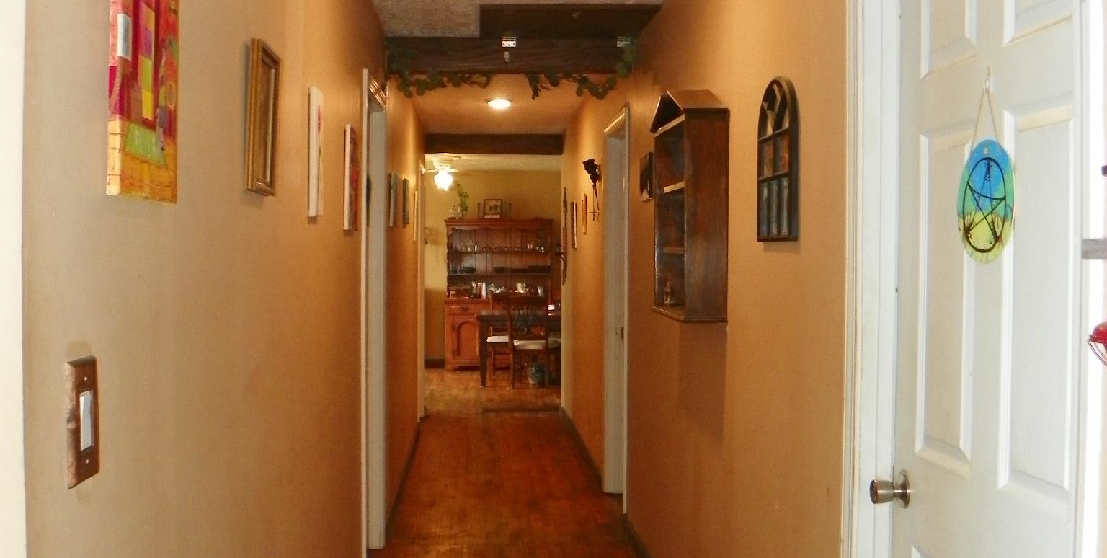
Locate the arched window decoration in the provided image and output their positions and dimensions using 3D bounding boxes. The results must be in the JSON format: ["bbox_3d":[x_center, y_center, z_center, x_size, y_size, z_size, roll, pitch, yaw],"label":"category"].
[{"bbox_3d":[0.569,-0.307,2.830,0.025,0.412,0.300,0,1,-4],"label":"arched window decoration"}]

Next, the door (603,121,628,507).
[{"bbox_3d":[0.380,0.176,6.108,0.120,2.070,0.800,0,2,-4],"label":"door"}]

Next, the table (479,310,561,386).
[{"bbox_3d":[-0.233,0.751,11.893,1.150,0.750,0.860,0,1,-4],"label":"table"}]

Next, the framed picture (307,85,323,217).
[{"bbox_3d":[-0.650,-0.347,3.065,0.022,0.350,0.180,0,1,-4],"label":"framed picture"}]

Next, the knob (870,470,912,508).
[{"bbox_3d":[0.652,0.411,2.159,0.070,0.070,0.068,0,2,-4],"label":"knob"}]

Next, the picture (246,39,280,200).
[{"bbox_3d":[-0.601,-0.330,2.311,0.025,0.305,0.215,0,2,-4],"label":"picture"}]

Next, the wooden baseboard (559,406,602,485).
[{"bbox_3d":[0.178,1.143,8.018,0.022,0.085,2.900,0,2,-4],"label":"wooden baseboard"}]

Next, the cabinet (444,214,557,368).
[{"bbox_3d":[-0.643,0.179,13.365,1.320,1.820,0.460,0,1,-4],"label":"cabinet"}]

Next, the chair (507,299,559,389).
[{"bbox_3d":[-0.253,0.661,11.689,0.460,0.940,0.500,0,1,-4],"label":"chair"}]

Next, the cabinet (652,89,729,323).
[{"bbox_3d":[0.447,-0.249,3.713,0.140,0.745,0.620,0,2,-4],"label":"cabinet"}]

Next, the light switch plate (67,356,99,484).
[{"bbox_3d":[-0.549,0.165,1.299,0.014,0.143,0.076,0,1,-4],"label":"light switch plate"}]

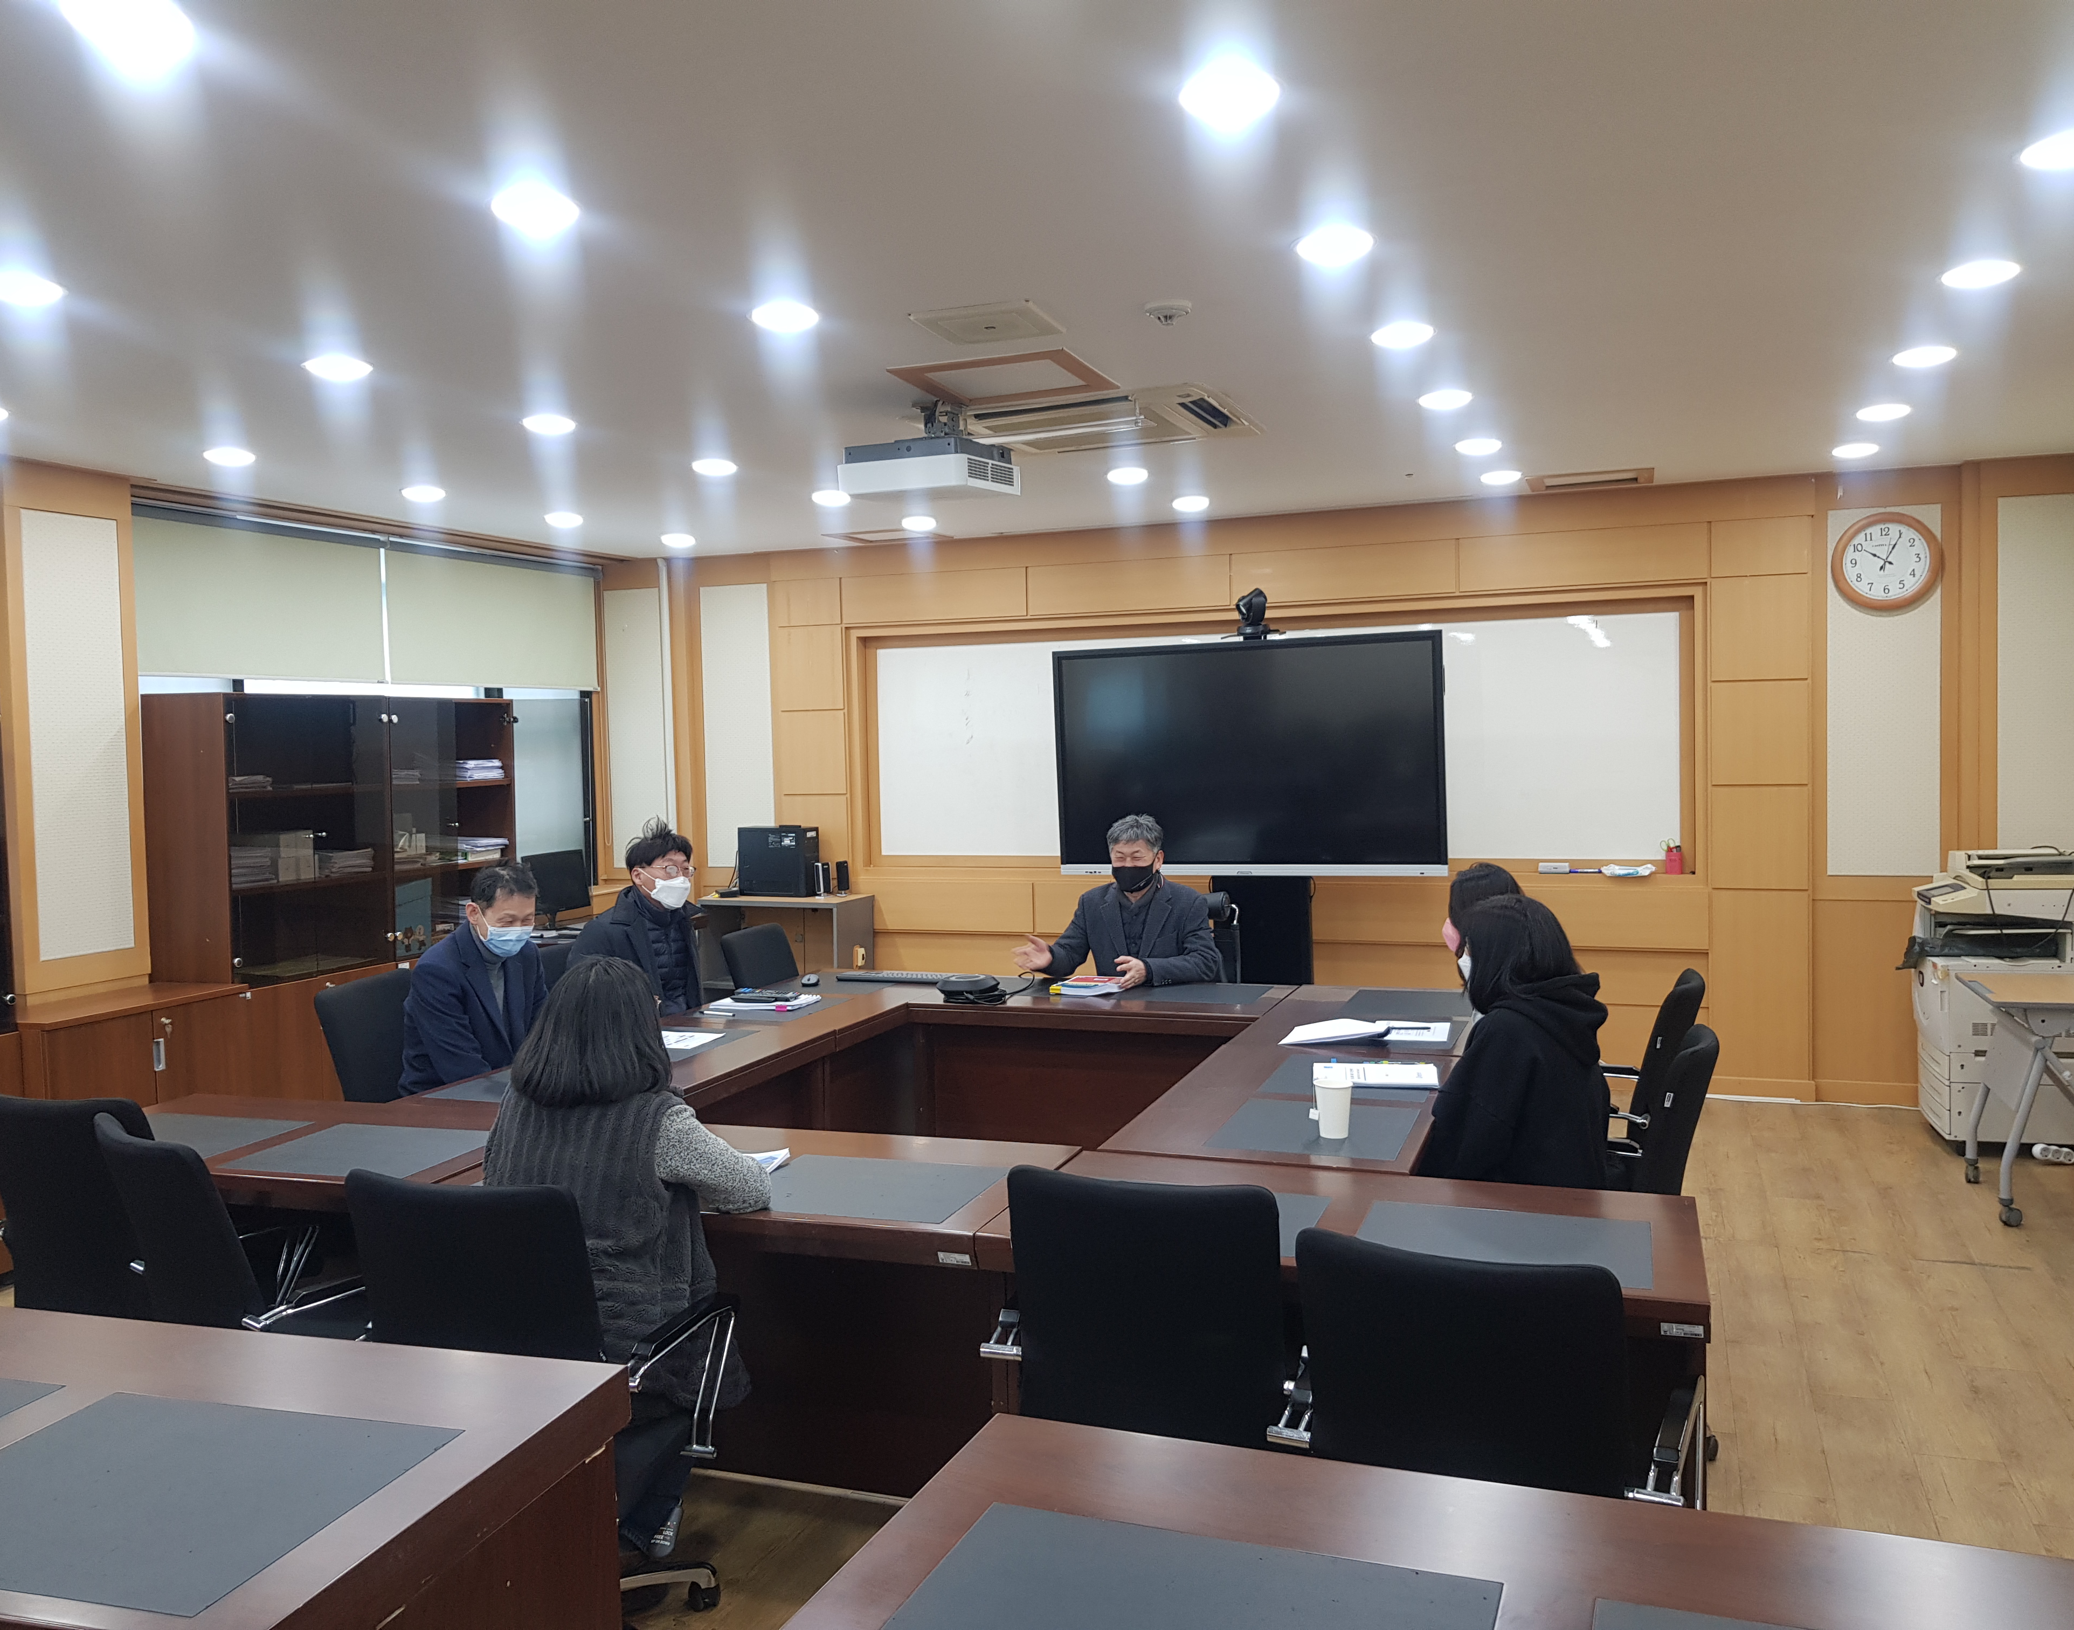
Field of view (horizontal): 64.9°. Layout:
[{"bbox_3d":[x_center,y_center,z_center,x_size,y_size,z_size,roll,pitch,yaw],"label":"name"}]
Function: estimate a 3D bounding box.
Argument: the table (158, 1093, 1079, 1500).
[{"bbox_3d":[-1.148,1.110,3.614,2.420,0.740,0.620,0,3,19],"label":"table"}]

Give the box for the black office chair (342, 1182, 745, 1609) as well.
[{"bbox_3d":[-0.812,1.046,2.925,0.600,0.920,0.620,0,2,20],"label":"black office chair"}]

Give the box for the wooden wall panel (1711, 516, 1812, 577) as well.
[{"bbox_3d":[2.990,-1.100,6.741,0.375,0.243,0.025,0,3,21],"label":"wooden wall panel"}]

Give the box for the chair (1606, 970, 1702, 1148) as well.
[{"bbox_3d":[1.445,0.903,4.272,0.600,0.970,0.570,0,3,21],"label":"chair"}]

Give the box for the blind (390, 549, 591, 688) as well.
[{"bbox_3d":[-2.655,-0.961,8.116,0.040,0.640,1.566,0,3,21],"label":"blind"}]

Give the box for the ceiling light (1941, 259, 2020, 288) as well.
[{"bbox_3d":[2.110,-1.200,3.645,0.175,0.030,0.175,0,3,21],"label":"ceiling light"}]

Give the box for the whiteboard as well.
[{"bbox_3d":[0.975,-0.324,7.654,3.796,1.051,0.040,0,3,21],"label":"whiteboard"}]

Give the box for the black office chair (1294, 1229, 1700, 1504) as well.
[{"bbox_3d":[0.694,1.033,2.477,0.580,0.910,0.600,0,3,26],"label":"black office chair"}]

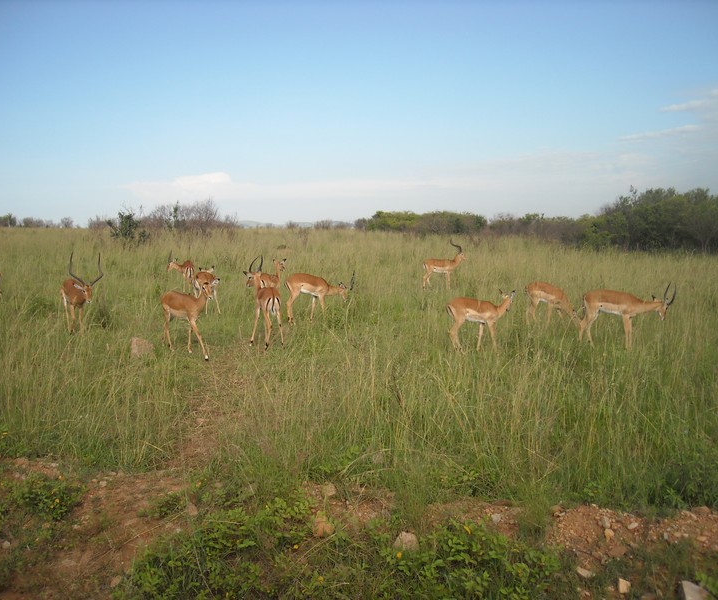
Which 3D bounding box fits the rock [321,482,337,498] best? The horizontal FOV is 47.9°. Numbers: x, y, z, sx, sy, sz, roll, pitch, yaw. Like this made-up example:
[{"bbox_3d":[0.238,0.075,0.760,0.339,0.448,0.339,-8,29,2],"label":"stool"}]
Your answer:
[{"bbox_3d":[-0.196,1.265,5.370,0.105,0.082,0.090,0,5,0],"label":"rock"}]

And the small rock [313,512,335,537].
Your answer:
[{"bbox_3d":[-0.207,1.313,4.720,0.132,0.110,0.115,0,5,0],"label":"small rock"}]

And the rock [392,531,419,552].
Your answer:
[{"bbox_3d":[0.257,1.340,4.470,0.155,0.115,0.125,0,5,0],"label":"rock"}]

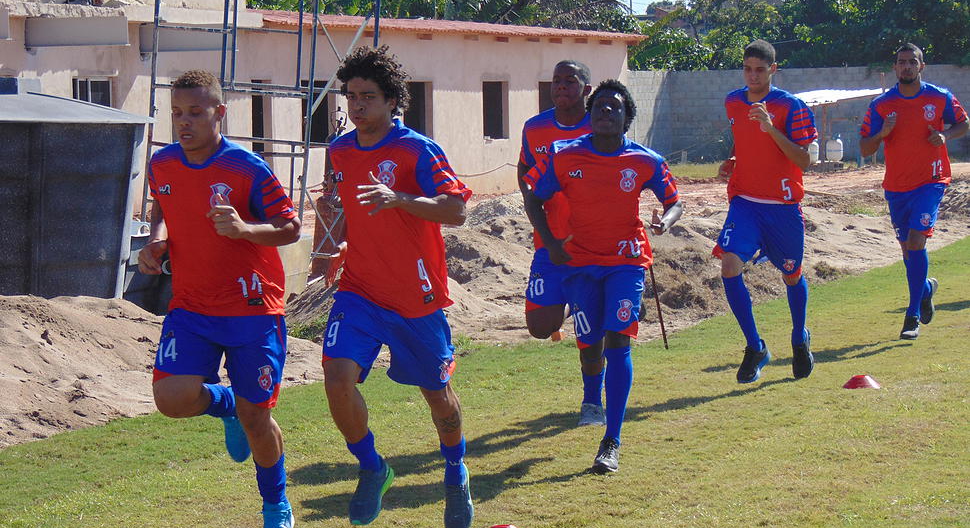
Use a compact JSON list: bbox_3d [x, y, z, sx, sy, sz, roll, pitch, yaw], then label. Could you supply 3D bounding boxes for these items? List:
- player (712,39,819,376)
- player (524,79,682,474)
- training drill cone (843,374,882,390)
[{"bbox_3d":[1.483,-0.278,16.000,0.560,1.790,0.720,1,4,30],"label":"player"},{"bbox_3d":[0.503,0.053,12.850,0.630,1.670,0.750,-1,3,10],"label":"player"},{"bbox_3d":[1.965,0.619,15.800,0.197,0.052,0.197,-1,3,0],"label":"training drill cone"}]

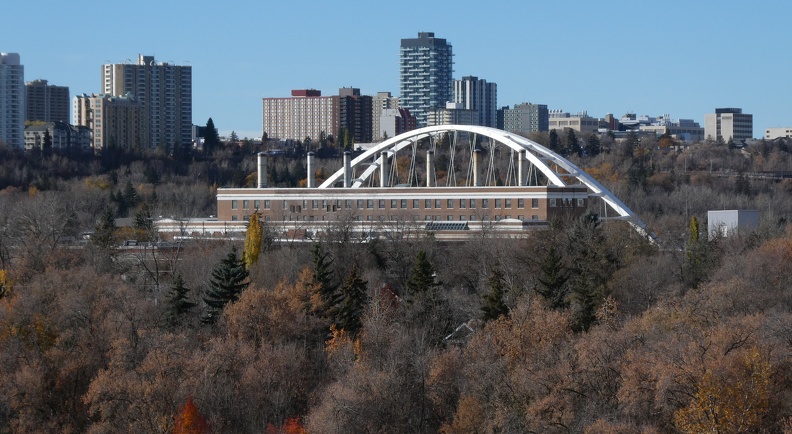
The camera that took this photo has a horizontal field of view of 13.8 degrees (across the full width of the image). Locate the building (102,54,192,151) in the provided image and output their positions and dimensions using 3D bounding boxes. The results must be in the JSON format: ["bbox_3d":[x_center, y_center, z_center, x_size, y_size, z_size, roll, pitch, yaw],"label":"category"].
[{"bbox_3d":[-147.620,-65.810,1939.170,47.540,58.260,23.850,0,0,-37],"label":"building"}]

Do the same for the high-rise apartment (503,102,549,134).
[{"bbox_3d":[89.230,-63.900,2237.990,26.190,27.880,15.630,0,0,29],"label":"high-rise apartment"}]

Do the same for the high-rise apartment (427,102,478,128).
[{"bbox_3d":[41.270,-67.570,2390.000,21.000,32.000,35.000,0,1,35],"label":"high-rise apartment"}]

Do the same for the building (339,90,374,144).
[{"bbox_3d":[-30.010,-70.500,2310.000,16.500,40.000,26.500,0,0,31],"label":"building"}]

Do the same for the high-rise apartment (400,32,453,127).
[{"bbox_3d":[22.610,-94.870,2425.000,28.000,83.500,24.000,0,0,34],"label":"high-rise apartment"}]

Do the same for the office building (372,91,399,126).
[{"bbox_3d":[-6.440,-75.420,2480.000,20.000,38.000,17.000,0,0,34],"label":"office building"}]

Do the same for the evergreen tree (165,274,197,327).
[{"bbox_3d":[-36.830,15.160,560.060,5.650,11.300,5.650,0,0,0],"label":"evergreen tree"}]

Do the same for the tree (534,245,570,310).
[{"bbox_3d":[28.700,11.830,600.000,6.800,13.800,6.800,0,1,0],"label":"tree"}]

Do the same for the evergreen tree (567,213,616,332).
[{"bbox_3d":[30.470,8.810,510.000,7.600,19.020,7.600,0,0,0],"label":"evergreen tree"}]

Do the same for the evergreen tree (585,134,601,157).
[{"bbox_3d":[117.860,-43.090,1959.850,9.580,14.980,9.580,0,0,0],"label":"evergreen tree"}]

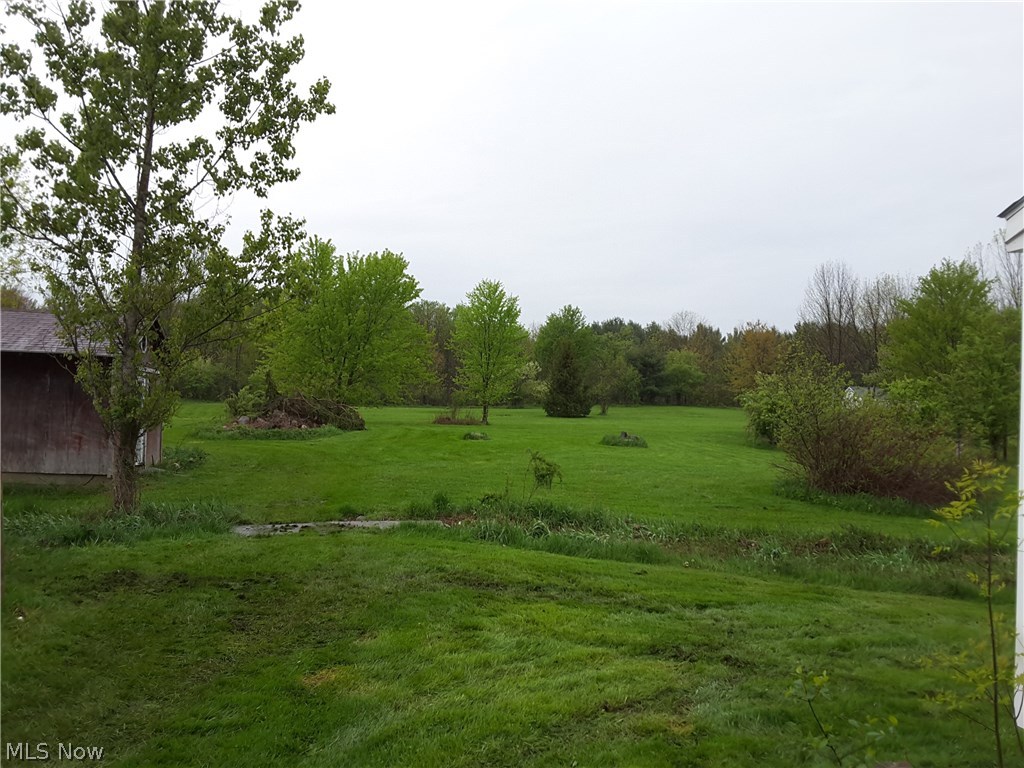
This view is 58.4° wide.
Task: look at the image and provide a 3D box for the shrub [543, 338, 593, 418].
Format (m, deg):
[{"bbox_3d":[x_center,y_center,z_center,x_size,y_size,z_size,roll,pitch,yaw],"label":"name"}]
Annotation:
[{"bbox_3d":[3.270,-0.320,54.000,2.950,4.700,2.900,1,0,0],"label":"shrub"}]

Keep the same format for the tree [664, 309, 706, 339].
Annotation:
[{"bbox_3d":[20.800,-3.400,110.000,5.600,11.300,5.600,1,0,0],"label":"tree"}]

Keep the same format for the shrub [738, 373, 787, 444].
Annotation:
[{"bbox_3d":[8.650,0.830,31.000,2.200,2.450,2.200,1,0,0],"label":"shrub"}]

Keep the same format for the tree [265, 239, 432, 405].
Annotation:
[{"bbox_3d":[-7.840,-2.600,44.000,8.000,8.700,7.600,1,0,0],"label":"tree"}]

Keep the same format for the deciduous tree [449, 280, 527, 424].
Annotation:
[{"bbox_3d":[-1.150,-1.480,43.000,3.700,6.750,3.700,1,0,0],"label":"deciduous tree"}]

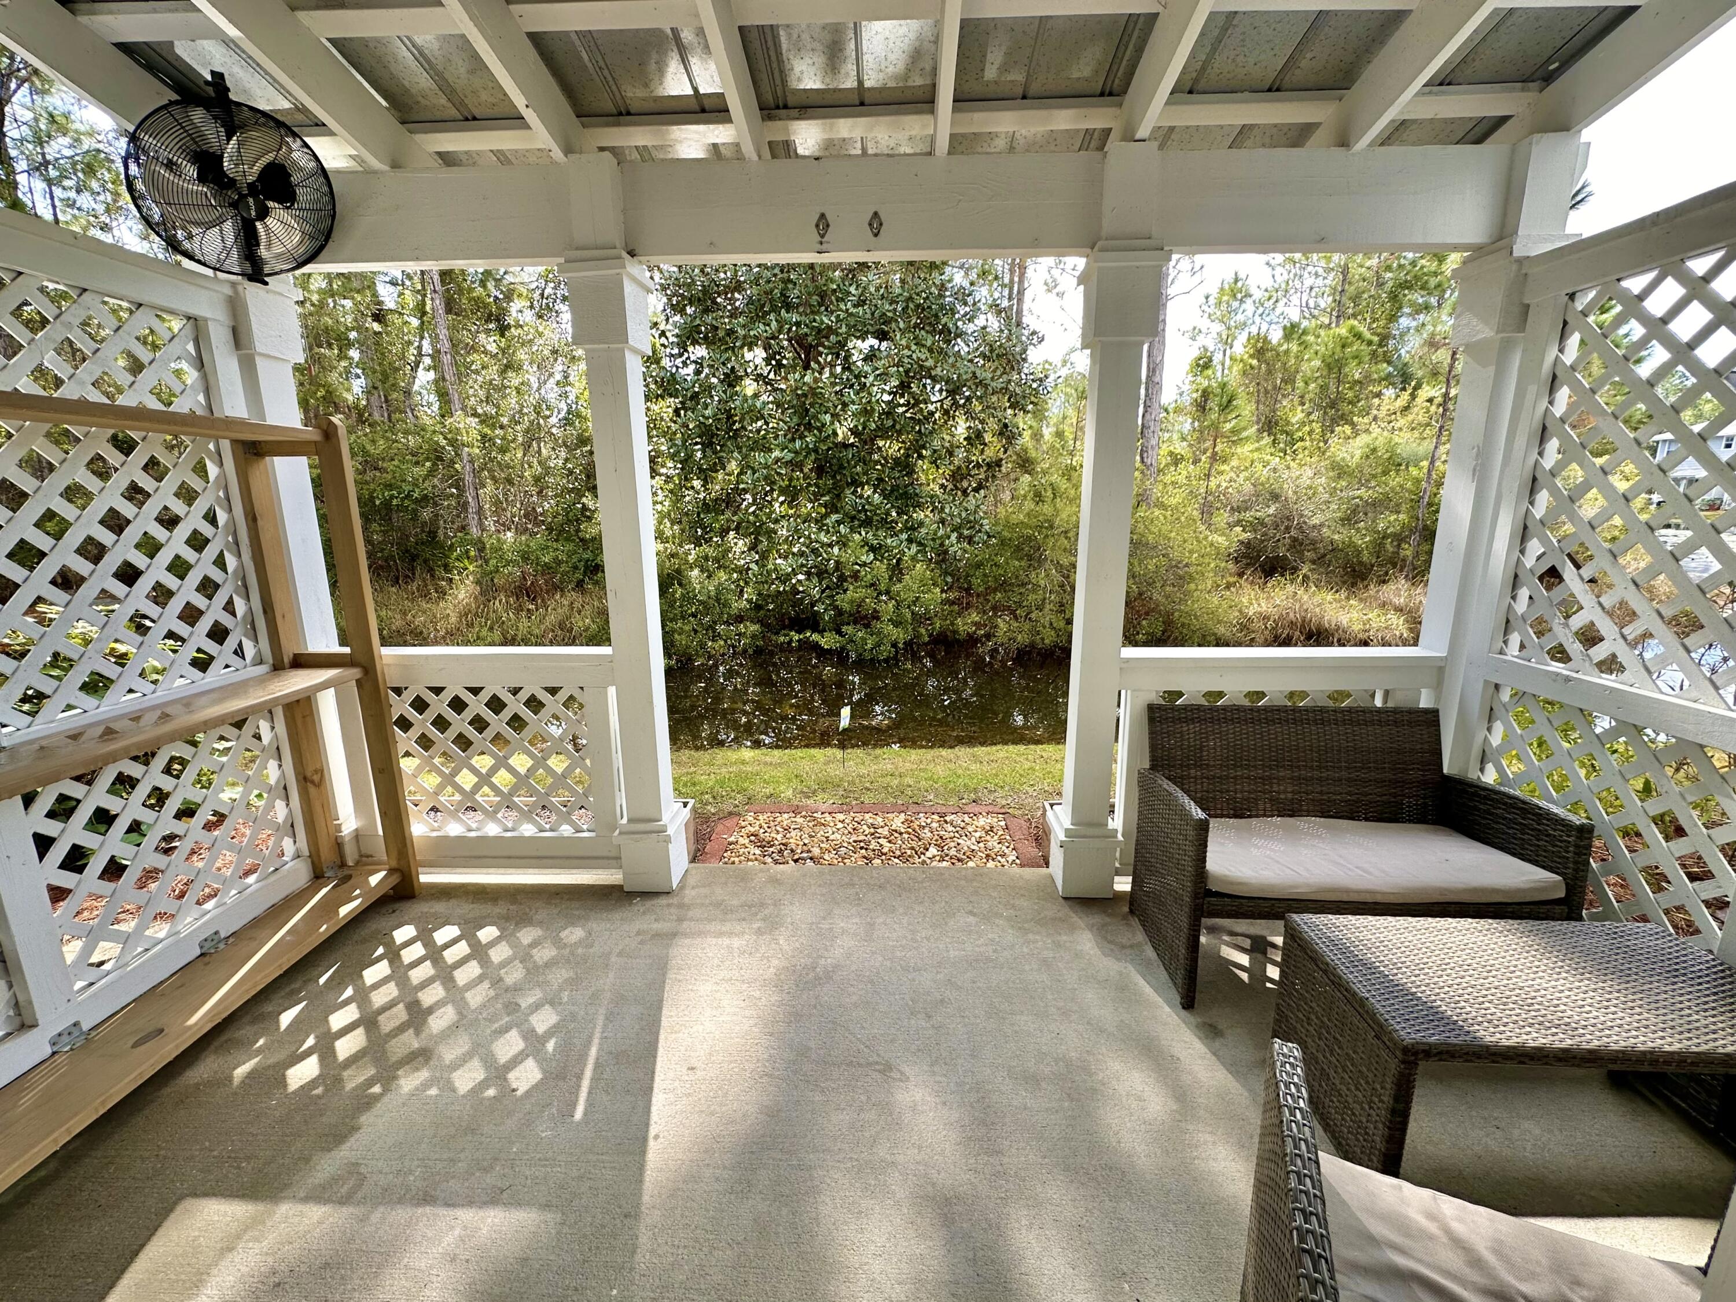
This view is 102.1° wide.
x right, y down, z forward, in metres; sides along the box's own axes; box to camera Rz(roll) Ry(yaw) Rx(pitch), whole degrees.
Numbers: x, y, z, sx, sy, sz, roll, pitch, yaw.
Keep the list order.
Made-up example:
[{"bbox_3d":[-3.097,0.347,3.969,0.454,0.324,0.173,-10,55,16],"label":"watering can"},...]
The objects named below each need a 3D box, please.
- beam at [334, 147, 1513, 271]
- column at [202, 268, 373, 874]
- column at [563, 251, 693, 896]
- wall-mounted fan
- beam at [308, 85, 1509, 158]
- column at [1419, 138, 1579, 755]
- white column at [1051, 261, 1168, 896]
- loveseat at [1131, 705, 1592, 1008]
[{"bbox_3d":[-0.019,-1.448,2.315,4.095,0.277,0.090,0,13,2],"label":"beam"},{"bbox_3d":[-2.126,-0.190,2.622,0.225,2.263,0.225,0,13,2],"label":"column"},{"bbox_3d":[-0.861,-0.190,2.580,0.225,2.263,0.225,0,13,2],"label":"column"},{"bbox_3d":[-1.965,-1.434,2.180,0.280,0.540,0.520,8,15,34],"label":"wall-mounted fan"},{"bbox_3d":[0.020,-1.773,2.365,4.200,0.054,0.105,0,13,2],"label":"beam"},{"bbox_3d":[2.090,-0.328,2.450,0.225,2.550,0.225,0,13,2],"label":"column"},{"bbox_3d":[0.833,-0.189,2.523,0.225,2.263,0.225,0,13,2],"label":"white column"},{"bbox_3d":[1.466,0.631,2.256,1.050,0.770,0.562,0,13,3],"label":"loveseat"}]

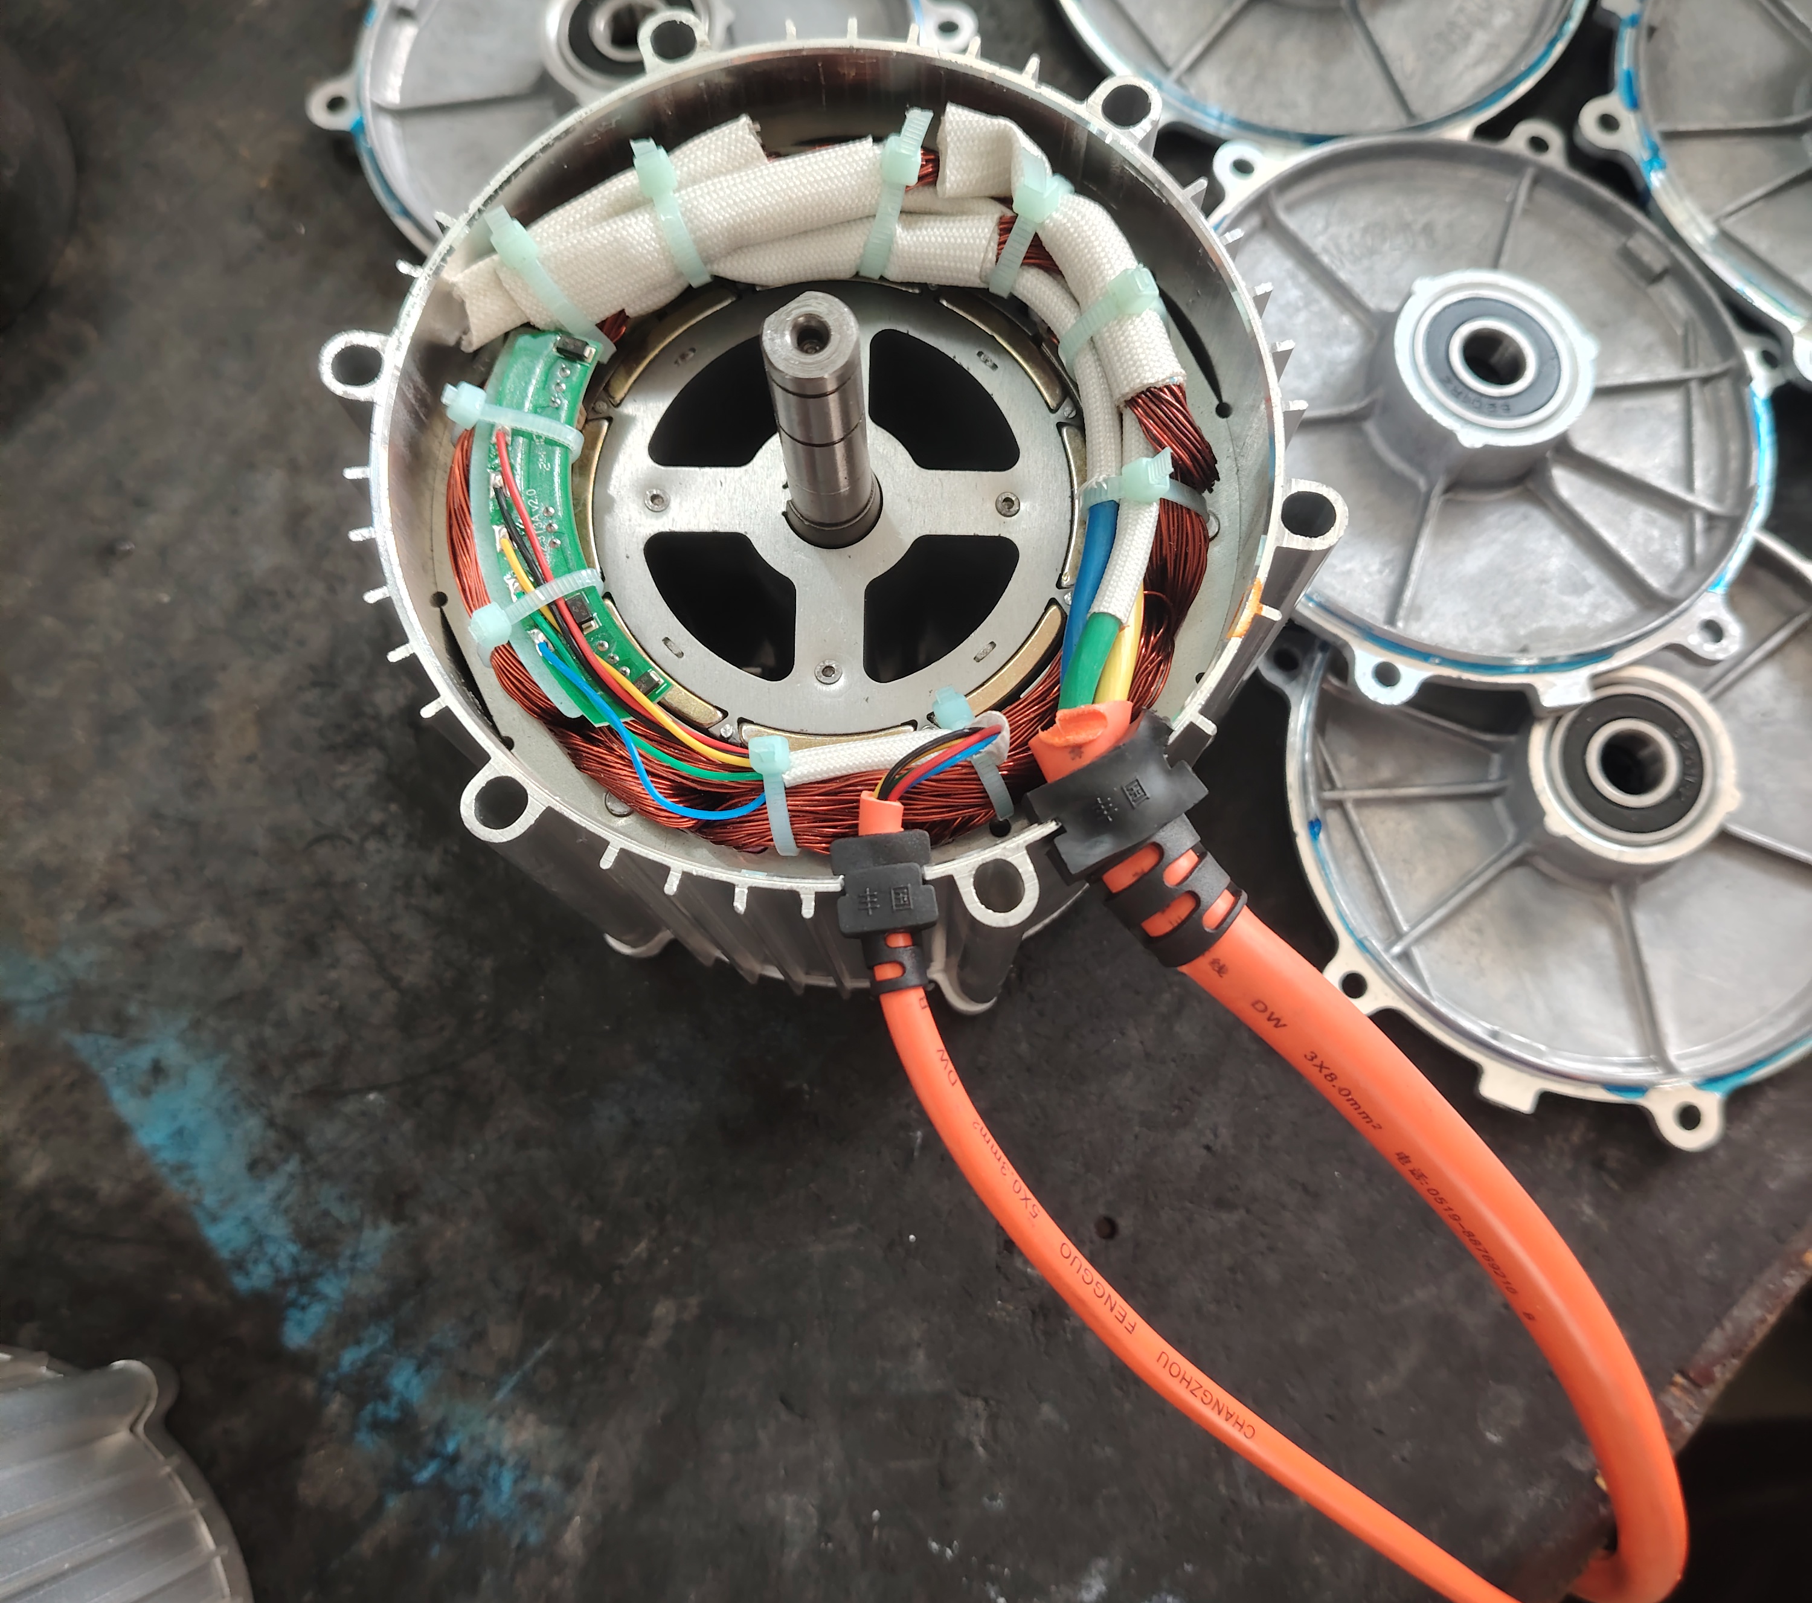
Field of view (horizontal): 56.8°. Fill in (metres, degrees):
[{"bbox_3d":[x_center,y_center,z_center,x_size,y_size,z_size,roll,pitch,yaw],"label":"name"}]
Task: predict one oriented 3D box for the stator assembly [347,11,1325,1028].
[{"bbox_3d":[-0.015,-0.060,0.410,0.206,0.217,0.214,0,77,1],"label":"stator assembly"}]

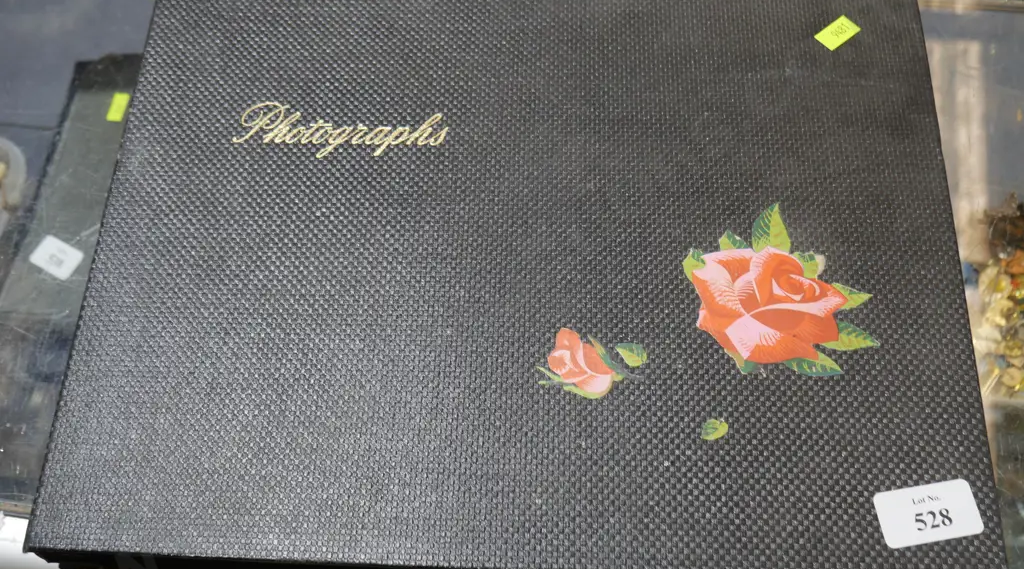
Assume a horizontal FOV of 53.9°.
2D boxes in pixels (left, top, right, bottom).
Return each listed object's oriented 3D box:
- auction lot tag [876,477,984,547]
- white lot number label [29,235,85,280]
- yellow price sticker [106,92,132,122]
[{"bbox_3d":[0.161,0.088,0.389,0.038,0.001,0.021,-9,65,-2],"label":"auction lot tag"},{"bbox_3d":[-0.292,-0.018,0.645,0.038,0.001,0.021,24,74,25],"label":"white lot number label"},{"bbox_3d":[-0.269,-0.121,0.688,0.012,0.001,0.021,3,66,18],"label":"yellow price sticker"}]

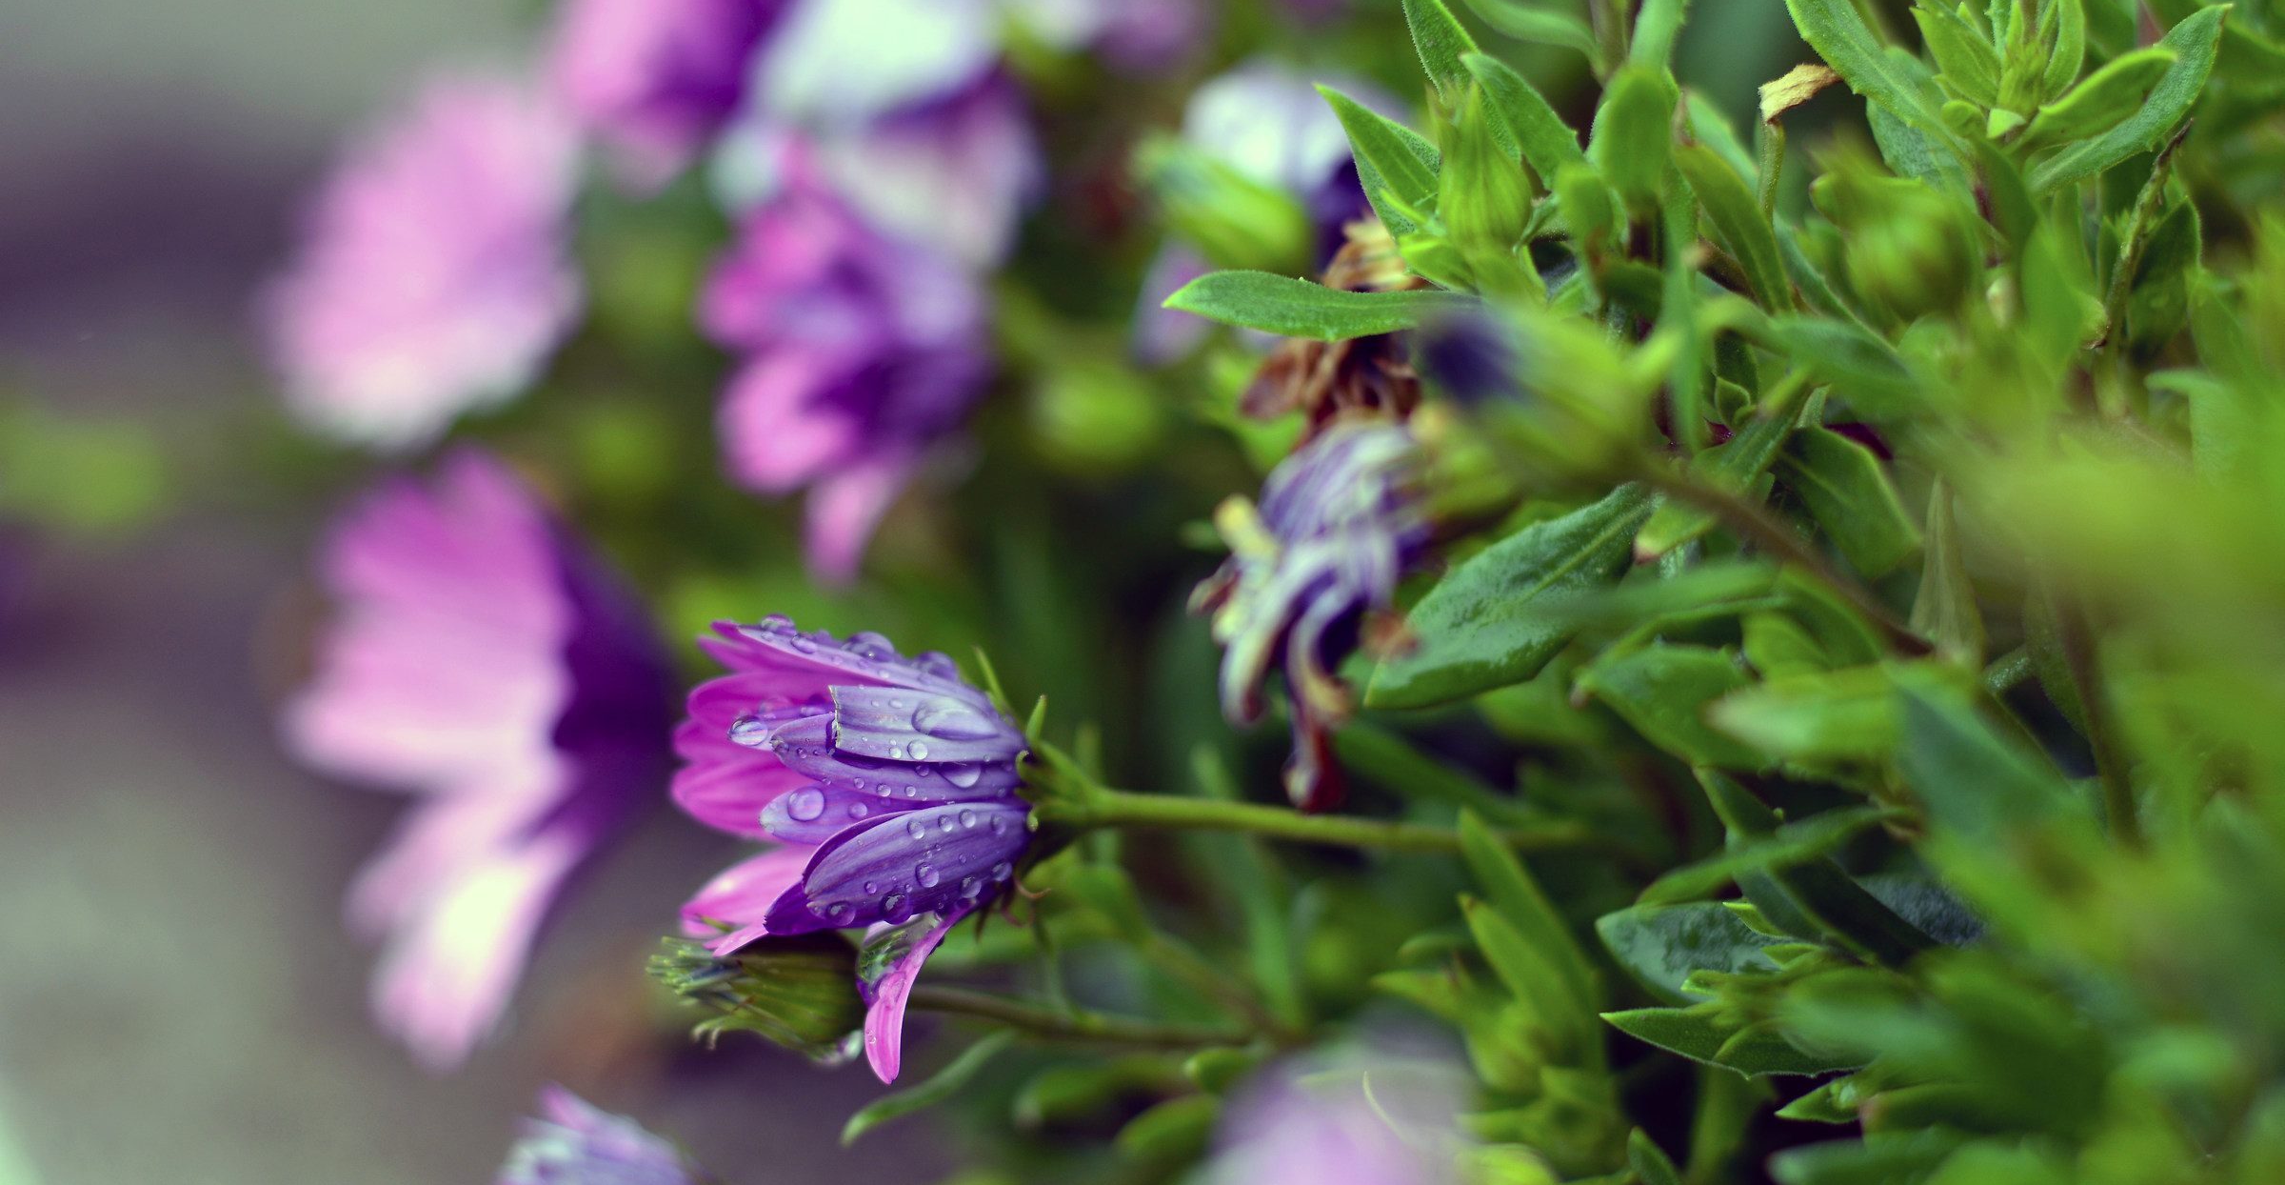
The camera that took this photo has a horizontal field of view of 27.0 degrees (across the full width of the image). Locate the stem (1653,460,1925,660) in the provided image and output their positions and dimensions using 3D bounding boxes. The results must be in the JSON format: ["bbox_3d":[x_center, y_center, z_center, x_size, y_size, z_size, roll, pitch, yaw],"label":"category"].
[{"bbox_3d":[0.053,-0.002,0.390,0.031,0.004,0.004,31,0,-29],"label":"stem"}]

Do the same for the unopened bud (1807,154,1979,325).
[{"bbox_3d":[0.060,-0.028,0.380,0.013,0.013,0.013,-29,24,0],"label":"unopened bud"}]

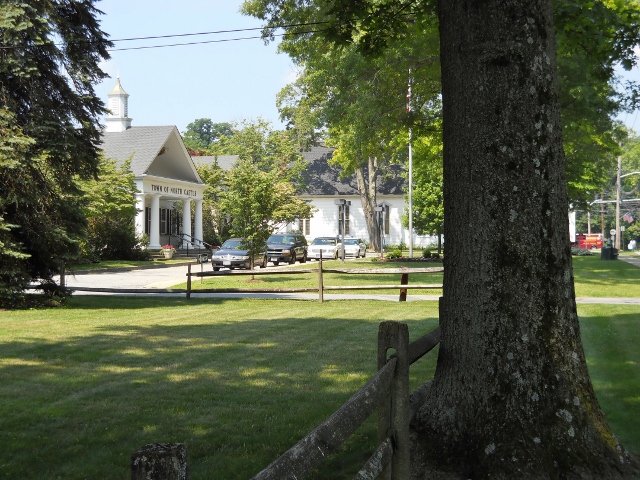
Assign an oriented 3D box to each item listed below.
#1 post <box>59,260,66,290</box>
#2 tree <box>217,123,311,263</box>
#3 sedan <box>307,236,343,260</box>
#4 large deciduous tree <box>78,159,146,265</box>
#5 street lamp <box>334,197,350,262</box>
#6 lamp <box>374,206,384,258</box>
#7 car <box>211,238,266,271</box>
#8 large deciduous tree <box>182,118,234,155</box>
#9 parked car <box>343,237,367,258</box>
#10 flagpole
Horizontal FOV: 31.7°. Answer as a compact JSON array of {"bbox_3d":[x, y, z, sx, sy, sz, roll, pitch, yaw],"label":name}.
[{"bbox_3d":[-6.096,0.919,26.700,0.130,0.860,0.130,0,0,0],"label":"post"},{"bbox_3d":[-3.286,-3.015,68.000,5.700,8.300,5.400,0,0,0],"label":"tree"},{"bbox_3d":[0.396,0.548,74.500,1.950,1.470,5.300,0,0,11],"label":"sedan"},{"bbox_3d":[-12.319,-1.873,66.000,4.800,6.300,4.600,0,0,0],"label":"large deciduous tree"},{"bbox_3d":[1.337,-0.551,67.600,0.950,3.750,0.450,0,0,11],"label":"street lamp"},{"bbox_3d":[4.401,-0.567,83.000,0.750,3.800,0.400,0,0,11],"label":"lamp"},{"bbox_3d":[-3.710,0.654,52.300,1.790,1.450,4.750,0,0,11],"label":"car"},{"bbox_3d":[-12.968,-6.397,130.000,8.000,15.215,8.000,0,0,0],"label":"large deciduous tree"},{"bbox_3d":[2.294,0.581,84.000,1.950,1.500,5.300,0,0,11],"label":"parked car"},{"bbox_3d":[6.099,-5.155,76.000,0.200,12.700,0.200,0,0,0],"label":"flagpole"}]

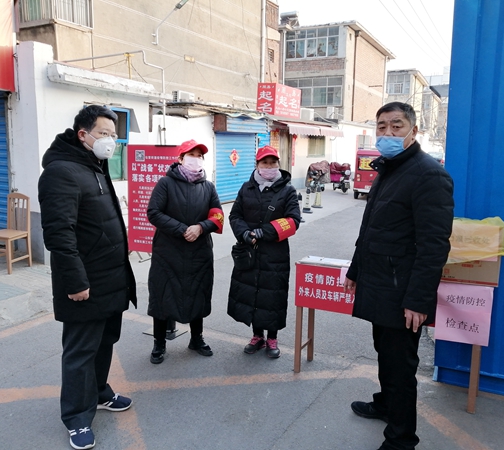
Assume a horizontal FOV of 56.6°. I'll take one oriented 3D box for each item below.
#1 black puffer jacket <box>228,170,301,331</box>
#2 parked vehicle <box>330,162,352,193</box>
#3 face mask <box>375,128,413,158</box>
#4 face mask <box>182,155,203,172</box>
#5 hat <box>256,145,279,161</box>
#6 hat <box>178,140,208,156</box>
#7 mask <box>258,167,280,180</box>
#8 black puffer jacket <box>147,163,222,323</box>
[{"bbox_3d":[0.091,0.193,3.429,0.520,1.173,0.400,2,10,8],"label":"black puffer jacket"},{"bbox_3d":[3.171,-1.669,16.545,0.680,1.070,1.600,0,10,-5],"label":"parked vehicle"},{"bbox_3d":[0.673,-0.389,2.235,0.145,0.135,0.115,10,13,43],"label":"face mask"},{"bbox_3d":[-0.406,-0.426,3.245,0.145,0.125,0.090,-6,12,-36],"label":"face mask"},{"bbox_3d":[0.117,-0.513,3.321,0.175,0.120,0.240,0,10,-2],"label":"hat"},{"bbox_3d":[-0.406,-0.534,3.268,0.175,0.120,0.240,-7,4,-38],"label":"hat"},{"bbox_3d":[0.123,-0.361,3.285,0.150,0.105,0.090,0,10,-2],"label":"mask"},{"bbox_3d":[-0.487,0.140,3.380,0.540,1.170,0.400,-2,10,-18],"label":"black puffer jacket"}]

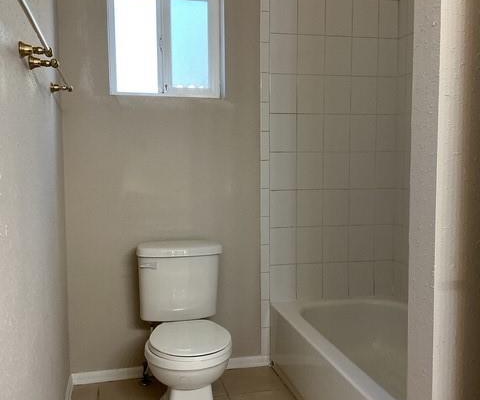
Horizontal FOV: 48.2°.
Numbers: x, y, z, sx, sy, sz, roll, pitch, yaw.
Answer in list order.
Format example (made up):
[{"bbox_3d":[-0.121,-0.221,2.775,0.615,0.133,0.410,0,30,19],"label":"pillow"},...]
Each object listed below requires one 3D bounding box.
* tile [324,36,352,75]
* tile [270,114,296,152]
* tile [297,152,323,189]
[{"bbox_3d":[0.529,-0.772,2.880,0.152,0.203,0.010,-2,6,-14],"label":"tile"},{"bbox_3d":[0.233,-0.358,2.886,0.152,0.203,0.010,-1,5,-12],"label":"tile"},{"bbox_3d":[0.380,-0.158,2.902,0.151,0.202,0.009,-1,5,-13],"label":"tile"}]

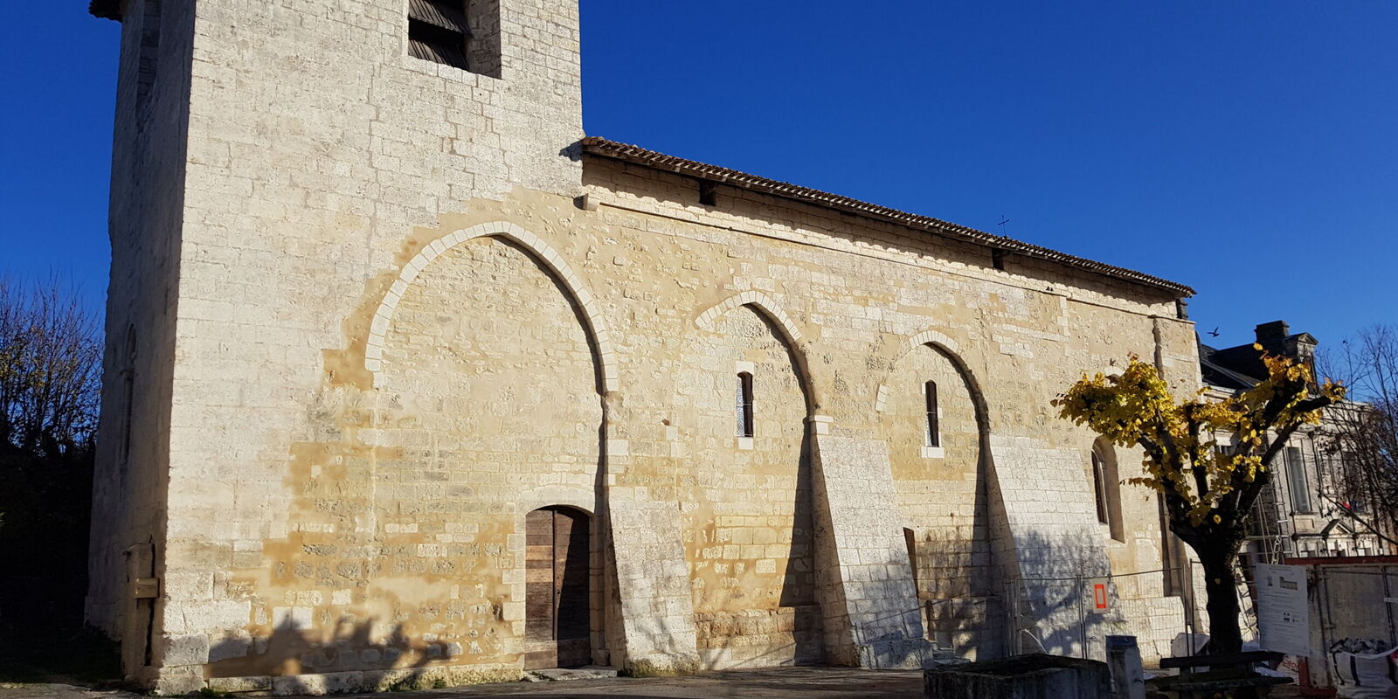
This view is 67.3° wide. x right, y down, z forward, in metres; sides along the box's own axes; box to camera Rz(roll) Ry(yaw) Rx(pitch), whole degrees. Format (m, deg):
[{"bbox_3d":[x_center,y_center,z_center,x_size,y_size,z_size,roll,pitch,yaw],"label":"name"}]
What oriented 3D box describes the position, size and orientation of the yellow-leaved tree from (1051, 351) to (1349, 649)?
[{"bbox_3d":[6.977,2.382,14.407,3.750,4.816,3.500,-6,-12,24],"label":"yellow-leaved tree"}]

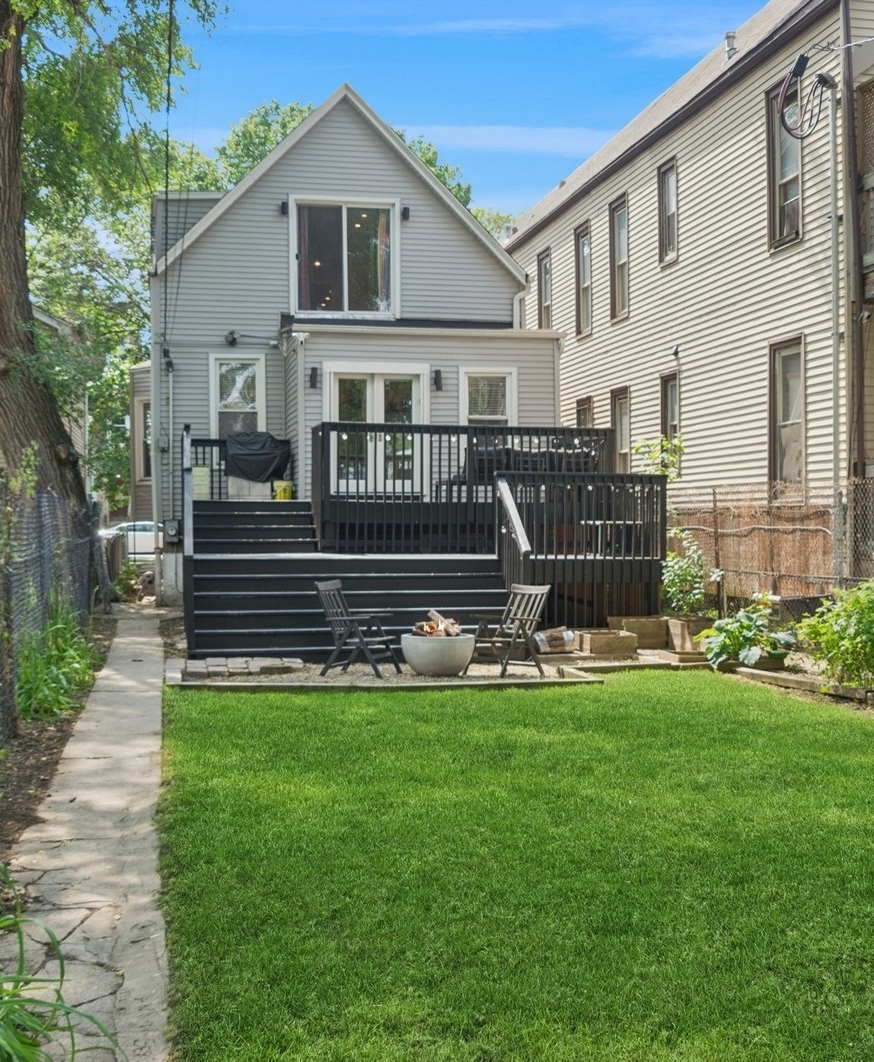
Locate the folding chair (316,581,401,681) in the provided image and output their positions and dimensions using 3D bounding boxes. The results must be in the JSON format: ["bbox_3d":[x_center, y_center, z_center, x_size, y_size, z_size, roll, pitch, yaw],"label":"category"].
[{"bbox_3d":[-0.827,1.030,13.119,0.770,0.965,0.610,0,0,21],"label":"folding chair"}]

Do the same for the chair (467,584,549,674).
[{"bbox_3d":[0.738,1.038,13.032,0.770,0.940,0.610,0,0,-44],"label":"chair"}]

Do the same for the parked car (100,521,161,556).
[{"bbox_3d":[-11.463,0.341,48.500,4.650,1.460,1.800,0,0,-13],"label":"parked car"}]

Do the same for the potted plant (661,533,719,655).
[{"bbox_3d":[3.009,0.717,14.700,0.630,1.400,0.600,0,0,-13],"label":"potted plant"}]

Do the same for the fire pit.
[{"bbox_3d":[0.017,1.175,13.155,0.775,0.660,0.775,0,0,0],"label":"fire pit"}]

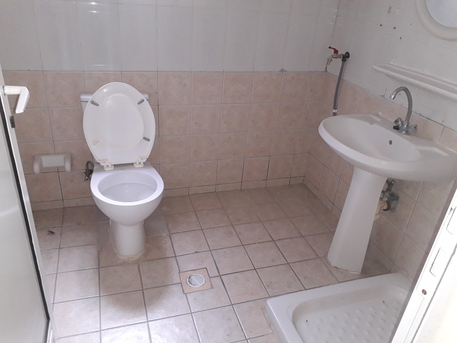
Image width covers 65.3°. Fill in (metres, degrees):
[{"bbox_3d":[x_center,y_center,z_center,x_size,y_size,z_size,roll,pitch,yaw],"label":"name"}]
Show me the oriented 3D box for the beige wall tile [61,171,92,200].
[{"bbox_3d":[-0.937,0.080,2.235,0.198,0.198,0.010,-5,30,-18],"label":"beige wall tile"}]

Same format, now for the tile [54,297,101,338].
[{"bbox_3d":[-0.670,0.650,1.571,0.198,0.010,0.198,-5,30,-18],"label":"tile"}]

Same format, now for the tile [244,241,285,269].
[{"bbox_3d":[0.215,0.484,2.064,0.200,0.009,0.198,-5,30,-18],"label":"tile"}]

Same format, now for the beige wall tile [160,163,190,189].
[{"bbox_3d":[-0.368,0.033,2.419,0.198,0.198,0.010,-5,30,-18],"label":"beige wall tile"}]

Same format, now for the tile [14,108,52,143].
[{"bbox_3d":[-1.095,-0.255,1.986,0.200,0.200,0.010,-5,30,-18],"label":"tile"}]

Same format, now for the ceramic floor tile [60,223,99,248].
[{"bbox_3d":[-0.856,0.375,2.070,0.199,0.012,0.198,-5,30,-18],"label":"ceramic floor tile"}]

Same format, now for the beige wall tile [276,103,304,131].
[{"bbox_3d":[0.427,-0.386,2.494,0.200,0.200,0.009,-5,30,-18],"label":"beige wall tile"}]

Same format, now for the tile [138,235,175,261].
[{"bbox_3d":[-0.419,0.438,2.040,0.200,0.009,0.198,-5,30,-18],"label":"tile"}]

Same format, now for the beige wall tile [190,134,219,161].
[{"bbox_3d":[-0.163,-0.160,2.404,0.200,0.200,0.009,-5,30,-18],"label":"beige wall tile"}]

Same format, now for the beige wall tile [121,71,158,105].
[{"bbox_3d":[-0.513,-0.484,2.095,0.199,0.200,0.010,-5,30,-18],"label":"beige wall tile"}]

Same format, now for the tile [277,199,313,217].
[{"bbox_3d":[0.471,0.263,2.501,0.199,0.012,0.198,-5,30,-18],"label":"tile"}]

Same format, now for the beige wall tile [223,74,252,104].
[{"bbox_3d":[0.061,-0.531,2.273,0.200,0.200,0.009,-5,30,-18],"label":"beige wall tile"}]

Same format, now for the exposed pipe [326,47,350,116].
[{"bbox_3d":[0.659,-0.539,2.269,0.136,0.454,0.060,-5,30,-18],"label":"exposed pipe"}]

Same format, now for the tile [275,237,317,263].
[{"bbox_3d":[0.403,0.466,2.115,0.199,0.012,0.198,-5,30,-18],"label":"tile"}]

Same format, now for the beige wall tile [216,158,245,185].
[{"bbox_3d":[0.012,0.000,2.556,0.199,0.200,0.012,-5,30,-18],"label":"beige wall tile"}]

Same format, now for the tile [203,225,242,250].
[{"bbox_3d":[-0.036,0.402,2.139,0.198,0.010,0.198,-5,30,-18],"label":"tile"}]

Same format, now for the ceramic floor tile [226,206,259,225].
[{"bbox_3d":[0.092,0.295,2.378,0.199,0.012,0.198,-5,30,-18],"label":"ceramic floor tile"}]

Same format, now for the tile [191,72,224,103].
[{"bbox_3d":[-0.131,-0.517,2.217,0.199,0.200,0.010,-5,30,-18],"label":"tile"}]

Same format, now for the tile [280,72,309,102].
[{"bbox_3d":[0.438,-0.558,2.381,0.198,0.198,0.010,-5,30,-18],"label":"tile"}]

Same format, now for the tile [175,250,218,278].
[{"bbox_3d":[-0.166,0.512,1.926,0.200,0.010,0.200,-5,30,-18],"label":"tile"}]

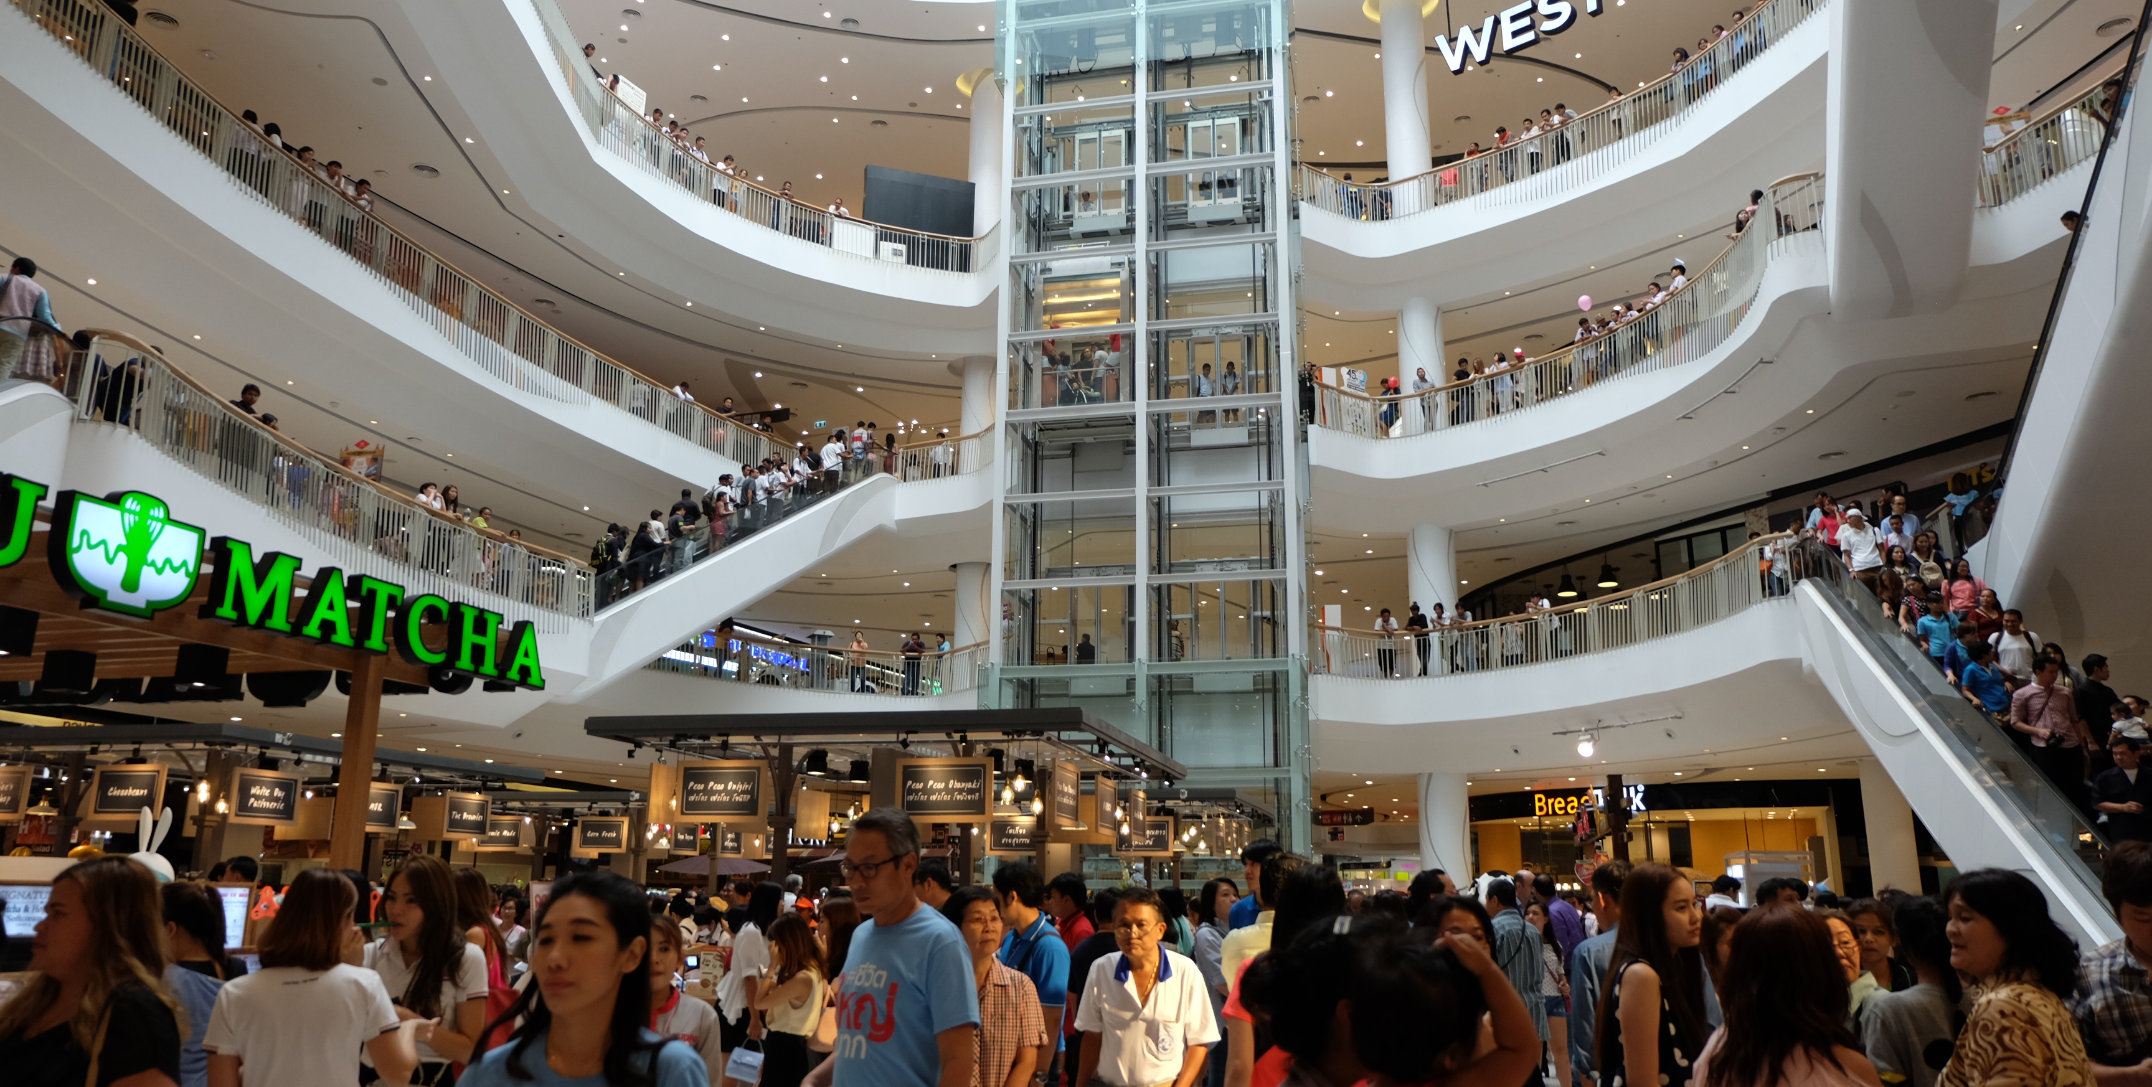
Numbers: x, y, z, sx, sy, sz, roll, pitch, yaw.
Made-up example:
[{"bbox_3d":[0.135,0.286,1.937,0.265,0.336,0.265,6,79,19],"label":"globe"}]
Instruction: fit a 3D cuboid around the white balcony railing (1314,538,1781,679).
[{"bbox_3d":[9.088,1.488,27.269,2.550,1.100,10.300,11,-18,-36],"label":"white balcony railing"}]

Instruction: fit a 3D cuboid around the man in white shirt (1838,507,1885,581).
[{"bbox_3d":[11.253,0.317,20.389,0.550,1.700,0.400,-4,-15,16],"label":"man in white shirt"}]

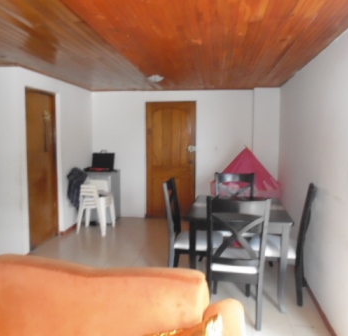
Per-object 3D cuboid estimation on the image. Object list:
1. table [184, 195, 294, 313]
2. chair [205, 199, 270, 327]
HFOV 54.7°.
[{"bbox_3d":[0.602,0.753,3.238,0.869,0.747,1.040,1,5,10],"label":"table"},{"bbox_3d":[0.491,0.676,2.684,0.444,1.000,0.586,1,5,8],"label":"chair"}]

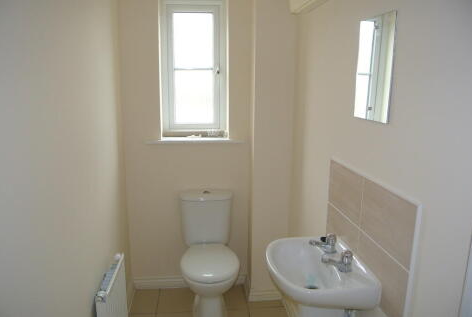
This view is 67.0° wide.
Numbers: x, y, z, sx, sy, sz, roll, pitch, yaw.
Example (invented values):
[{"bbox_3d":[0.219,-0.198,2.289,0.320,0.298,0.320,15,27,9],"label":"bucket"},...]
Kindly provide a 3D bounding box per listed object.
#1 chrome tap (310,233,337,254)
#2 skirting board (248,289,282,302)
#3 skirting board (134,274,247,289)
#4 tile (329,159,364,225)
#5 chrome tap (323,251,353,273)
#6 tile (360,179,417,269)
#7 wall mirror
[{"bbox_3d":[0.392,0.377,1.583,0.125,0.085,0.050,-1,12,-7],"label":"chrome tap"},{"bbox_3d":[0.246,0.987,2.596,0.297,0.094,0.018,-1,12,-7],"label":"skirting board"},{"bbox_3d":[-0.344,0.950,2.749,0.846,0.097,0.018,-1,12,-7],"label":"skirting board"},{"bbox_3d":[0.500,0.151,1.641,0.010,0.221,0.349,-1,12,-7],"label":"tile"},{"bbox_3d":[0.408,0.410,1.424,0.125,0.085,0.050,-1,12,-7],"label":"chrome tap"},{"bbox_3d":[0.543,0.222,1.295,0.010,0.221,0.349,-1,12,-7],"label":"tile"},{"bbox_3d":[0.527,-0.340,1.359,0.008,0.391,0.277,-1,12,-7],"label":"wall mirror"}]

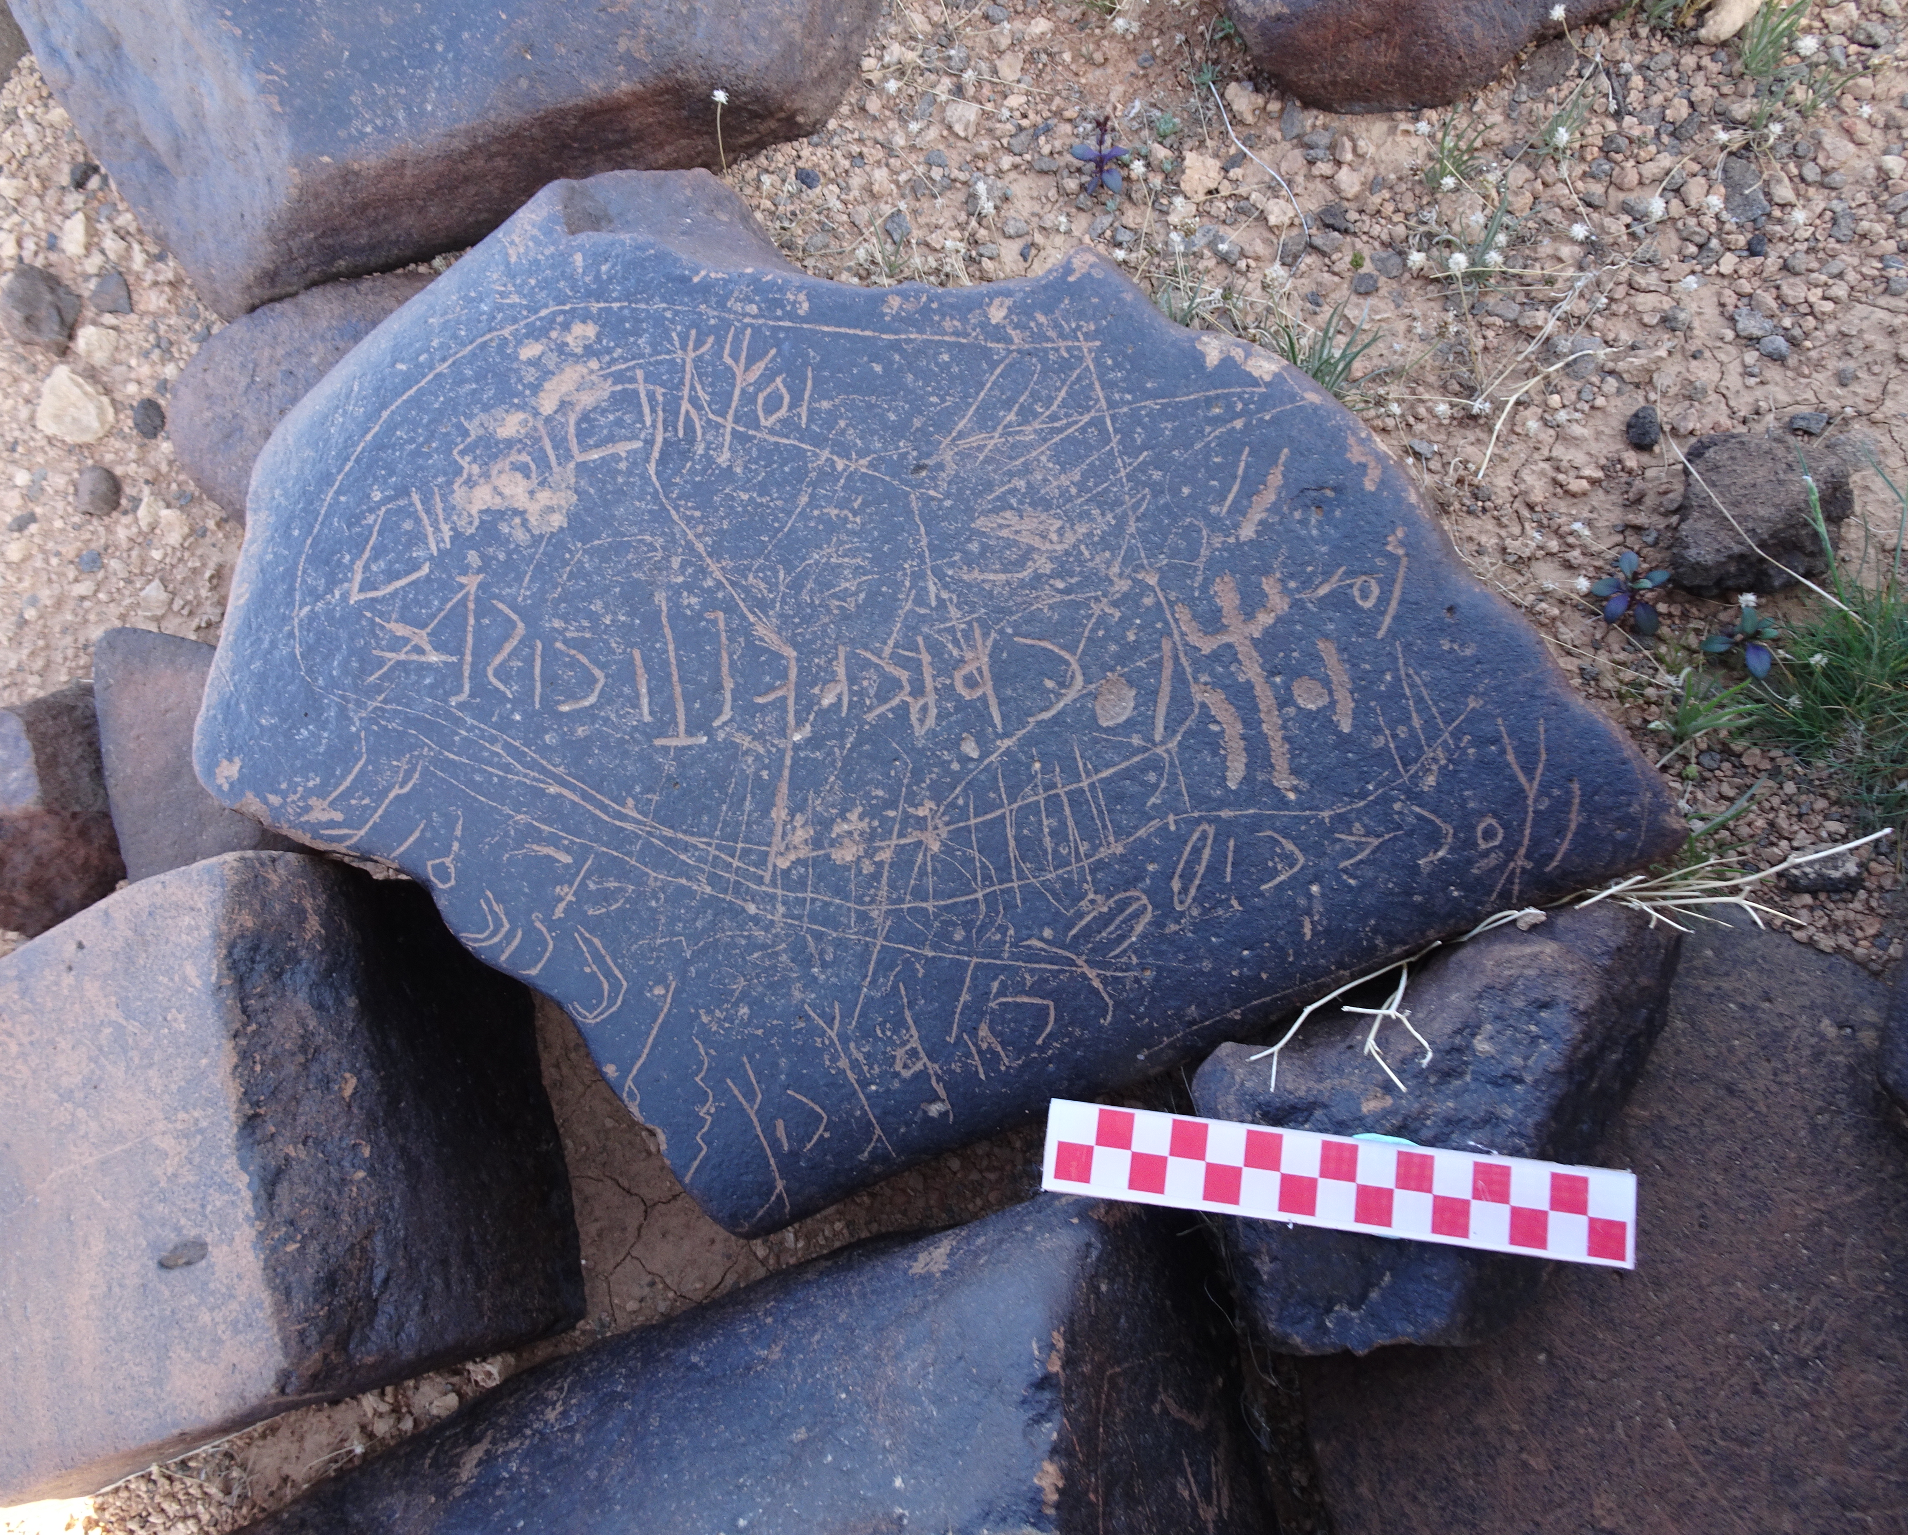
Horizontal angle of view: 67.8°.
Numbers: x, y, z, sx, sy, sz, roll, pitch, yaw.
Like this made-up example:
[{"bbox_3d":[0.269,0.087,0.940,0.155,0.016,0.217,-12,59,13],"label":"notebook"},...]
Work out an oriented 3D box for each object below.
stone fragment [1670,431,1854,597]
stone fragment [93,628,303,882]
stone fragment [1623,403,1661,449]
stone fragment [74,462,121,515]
[{"bbox_3d":[0.292,-0.092,0.514,0.059,0.040,0.063,16,73,7],"label":"stone fragment"},{"bbox_3d":[-0.257,0.000,0.489,0.066,0.060,0.105,-18,72,-4],"label":"stone fragment"},{"bbox_3d":[0.260,-0.128,0.535,0.012,0.013,0.018,-1,72,2],"label":"stone fragment"},{"bbox_3d":[-0.331,-0.106,0.550,0.015,0.014,0.019,4,72,3],"label":"stone fragment"}]

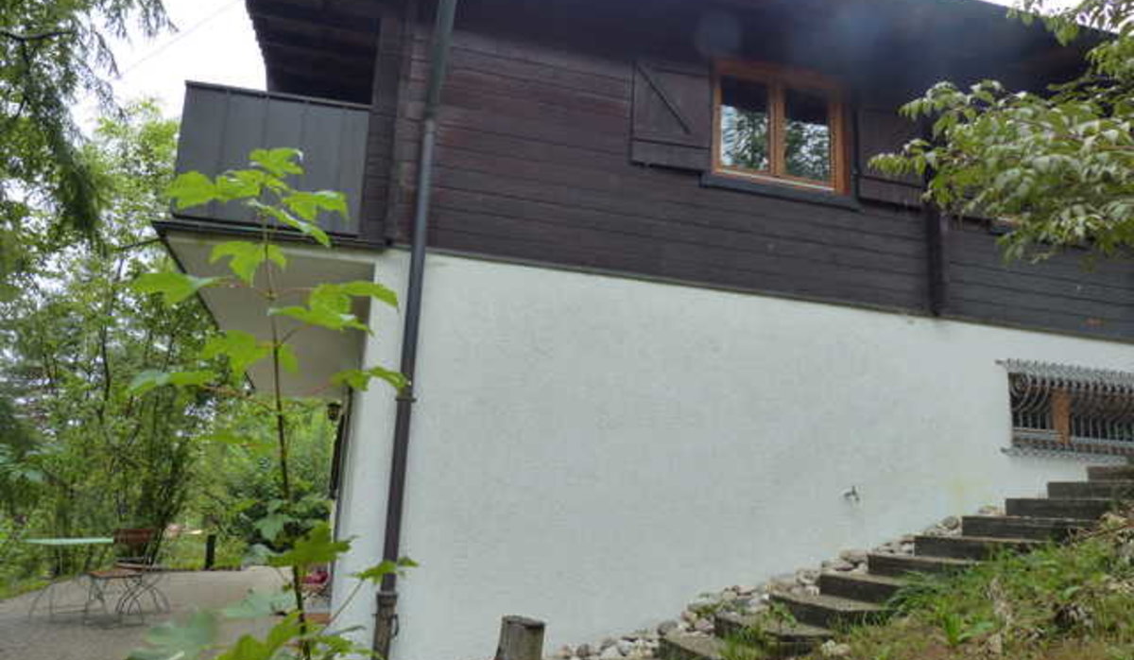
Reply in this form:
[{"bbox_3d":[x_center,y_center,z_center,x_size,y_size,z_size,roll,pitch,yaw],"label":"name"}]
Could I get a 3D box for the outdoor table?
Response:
[{"bbox_3d":[-4.976,2.463,8.129,0.820,0.730,0.820,6,-12,-14],"label":"outdoor table"}]

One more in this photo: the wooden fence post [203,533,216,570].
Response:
[{"bbox_3d":[-5.753,3.557,13.207,0.120,0.620,0.120,6,-12,-14],"label":"wooden fence post"}]

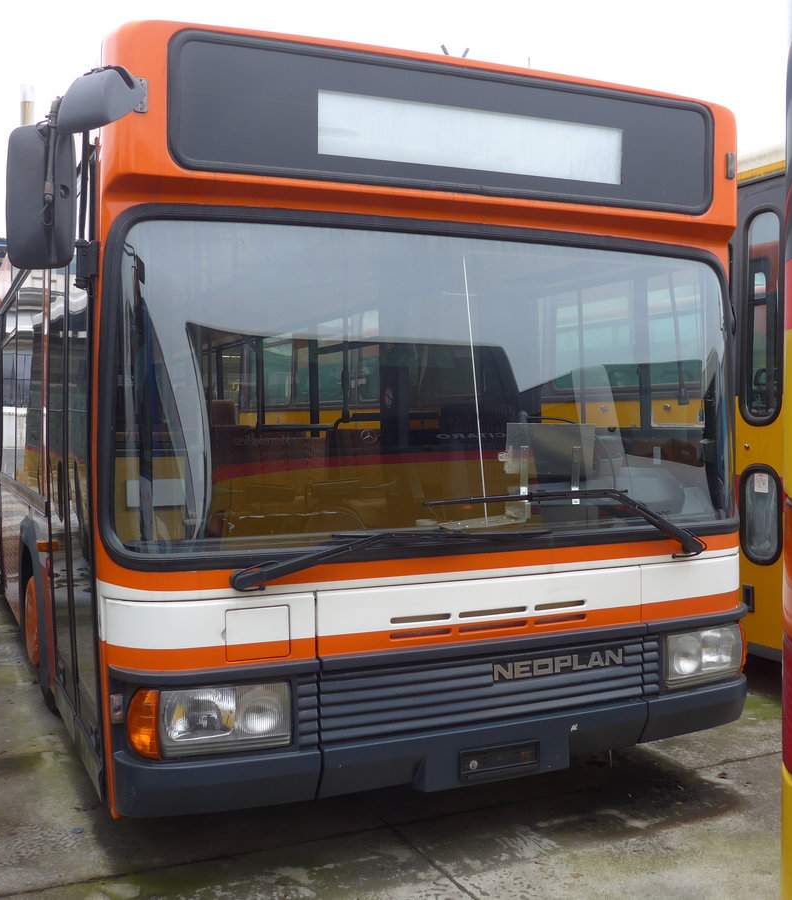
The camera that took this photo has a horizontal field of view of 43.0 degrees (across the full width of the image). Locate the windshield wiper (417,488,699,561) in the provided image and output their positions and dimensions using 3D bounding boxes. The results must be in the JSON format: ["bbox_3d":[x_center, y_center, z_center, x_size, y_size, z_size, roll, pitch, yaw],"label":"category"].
[{"bbox_3d":[0.628,0.274,3.474,1.188,0.254,0.112,-1,1,-24],"label":"windshield wiper"}]

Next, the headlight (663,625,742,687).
[{"bbox_3d":[1.139,0.773,3.824,0.391,0.208,0.112,-1,2,-29],"label":"headlight"}]

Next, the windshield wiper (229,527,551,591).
[{"bbox_3d":[0.010,0.332,3.193,1.086,0.168,0.112,-1,1,-24],"label":"windshield wiper"}]

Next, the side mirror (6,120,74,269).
[{"bbox_3d":[-0.962,-0.684,2.723,0.188,0.401,0.112,-1,1,-12],"label":"side mirror"}]

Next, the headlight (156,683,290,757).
[{"bbox_3d":[-0.526,0.810,3.068,0.391,0.208,0.112,-1,1,-19],"label":"headlight"}]

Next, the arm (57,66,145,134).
[{"bbox_3d":[-0.818,-0.969,2.816,0.284,0.203,0.203,-1,1,-24],"label":"arm"}]

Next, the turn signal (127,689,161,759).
[{"bbox_3d":[-0.749,0.813,2.986,0.107,0.208,0.122,-1,1,-4],"label":"turn signal"}]

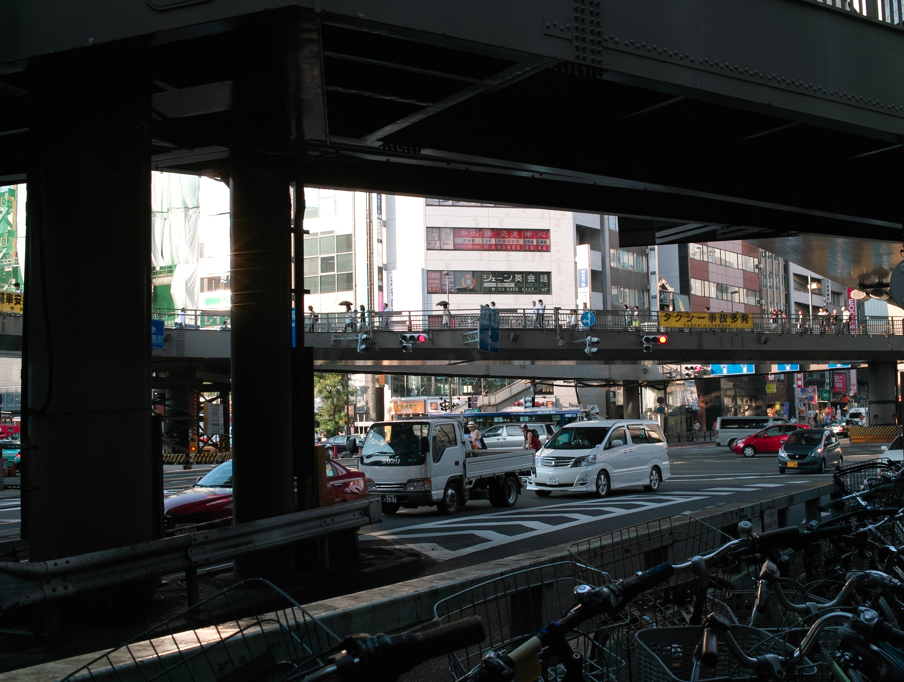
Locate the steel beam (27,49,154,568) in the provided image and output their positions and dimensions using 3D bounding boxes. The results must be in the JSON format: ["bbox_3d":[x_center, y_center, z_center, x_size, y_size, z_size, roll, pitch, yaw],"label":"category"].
[{"bbox_3d":[-3.595,-0.053,11.604,1.220,5.500,1.220,-1,-4,0],"label":"steel beam"}]

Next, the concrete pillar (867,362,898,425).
[{"bbox_3d":[26.957,3.788,73.000,1.700,5.000,1.700,-3,-5,22],"label":"concrete pillar"}]

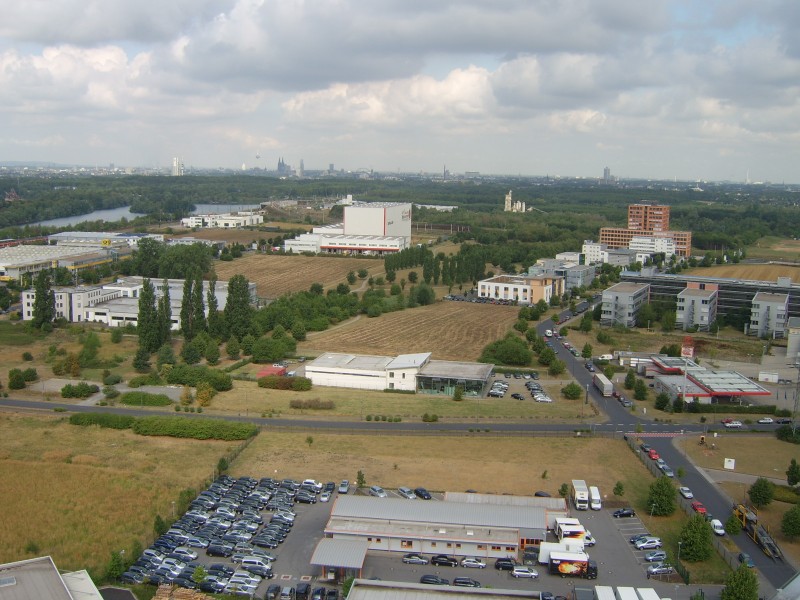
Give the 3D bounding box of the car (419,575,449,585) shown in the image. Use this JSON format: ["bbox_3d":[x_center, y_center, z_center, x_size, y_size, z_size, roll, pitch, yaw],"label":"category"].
[{"bbox_3d":[5.515,44.138,112.309,4.600,1.500,1.800,2,10,4],"label":"car"}]

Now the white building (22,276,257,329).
[{"bbox_3d":[-111.230,-0.585,315.091,73.500,11.400,64.500,3,10,11],"label":"white building"}]

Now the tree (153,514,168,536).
[{"bbox_3d":[-44.335,41.792,132.893,2.410,4.100,2.410,1,10,0],"label":"tree"}]

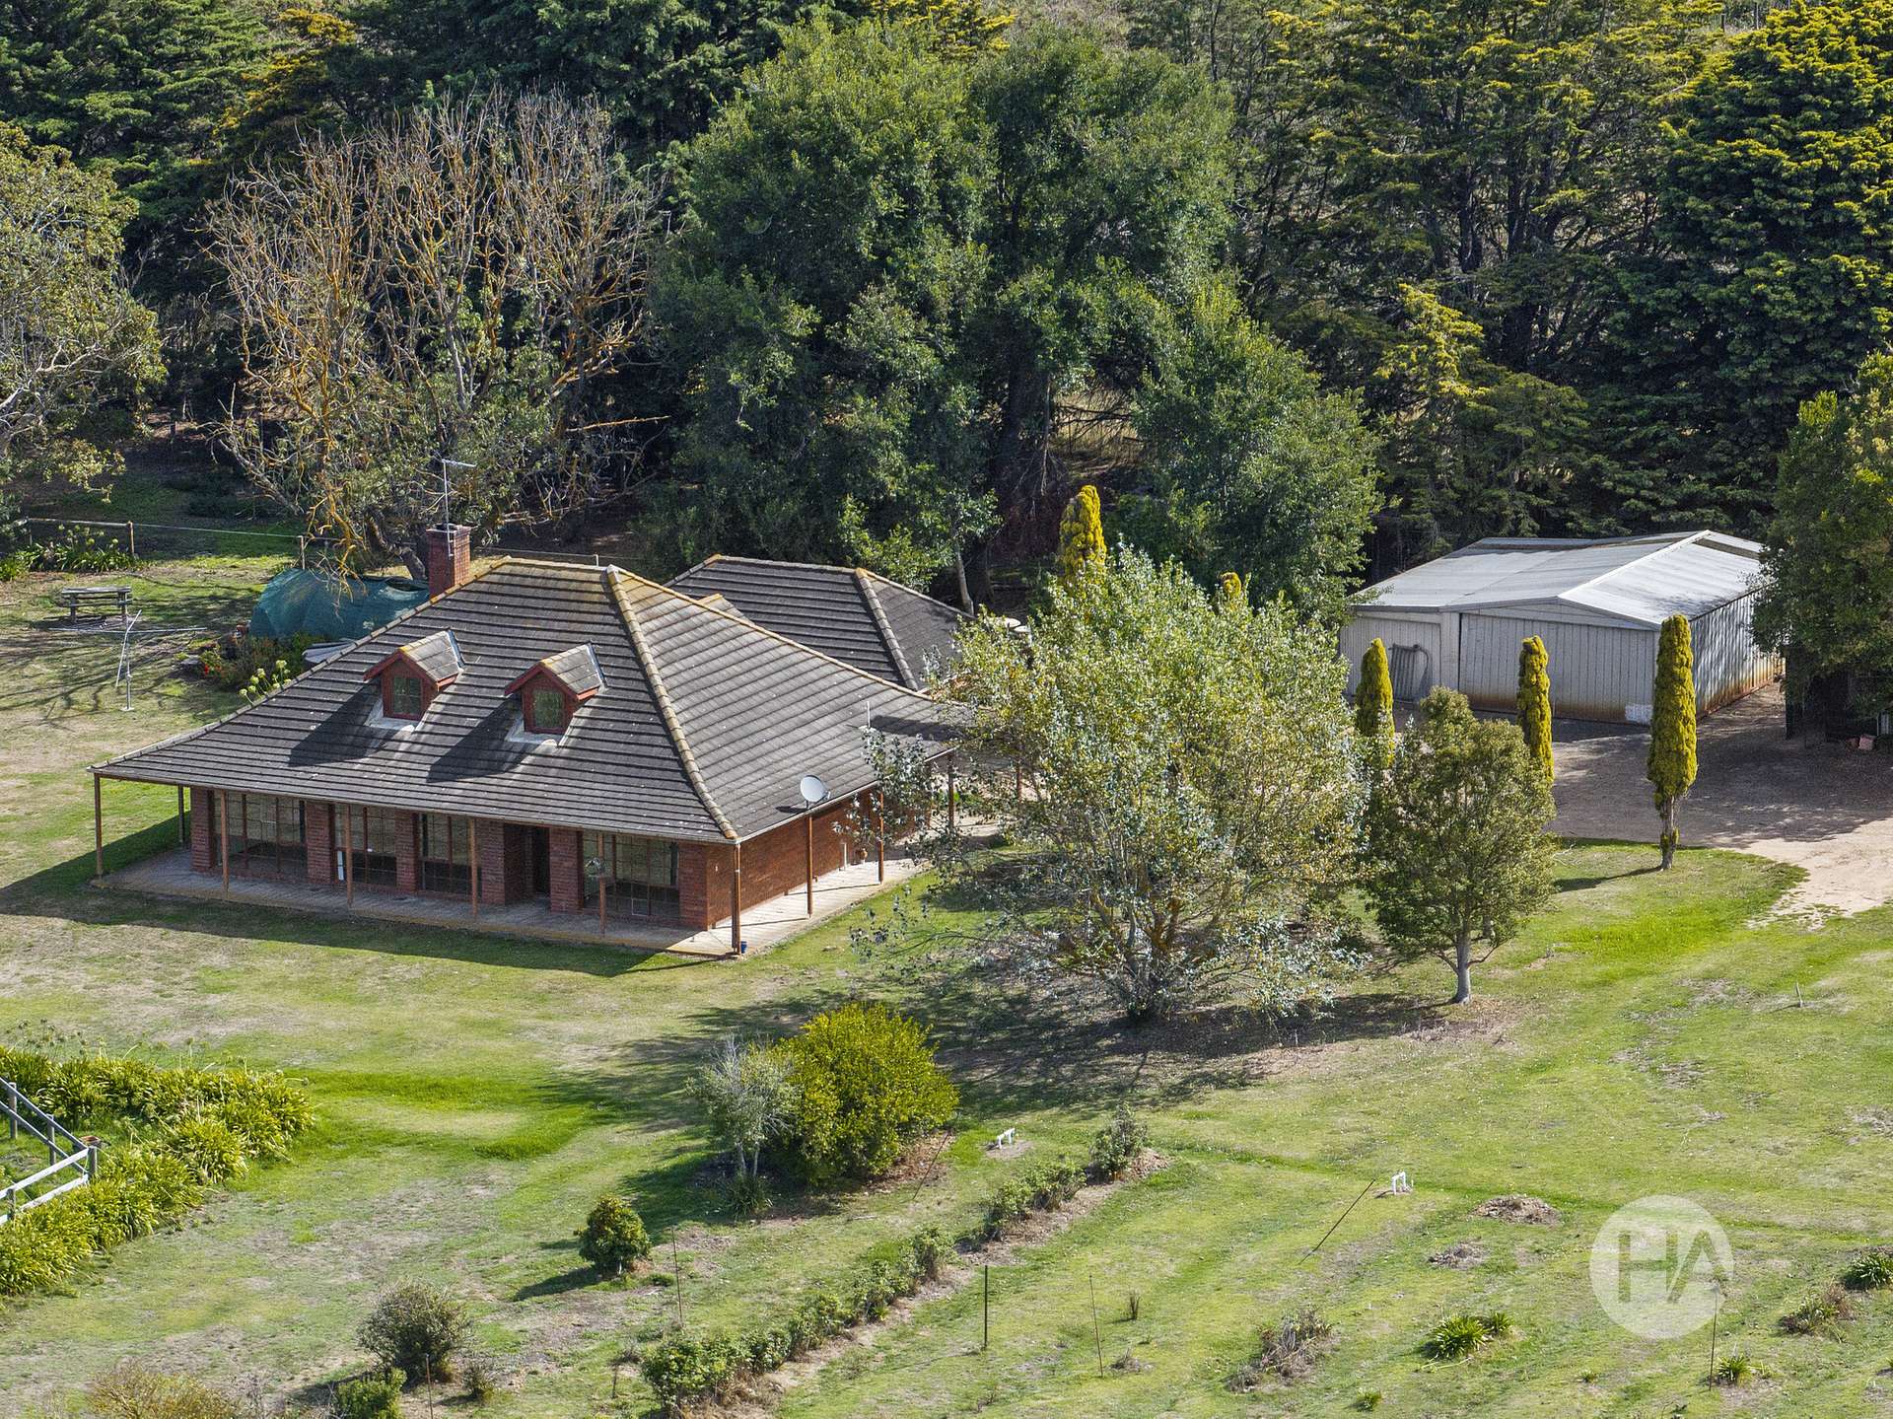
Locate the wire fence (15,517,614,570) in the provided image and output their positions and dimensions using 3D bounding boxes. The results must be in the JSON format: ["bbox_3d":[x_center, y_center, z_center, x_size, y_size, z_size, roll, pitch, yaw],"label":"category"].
[{"bbox_3d":[-17.237,-4.123,238.953,17.370,1.150,0.120,4,13,16],"label":"wire fence"}]

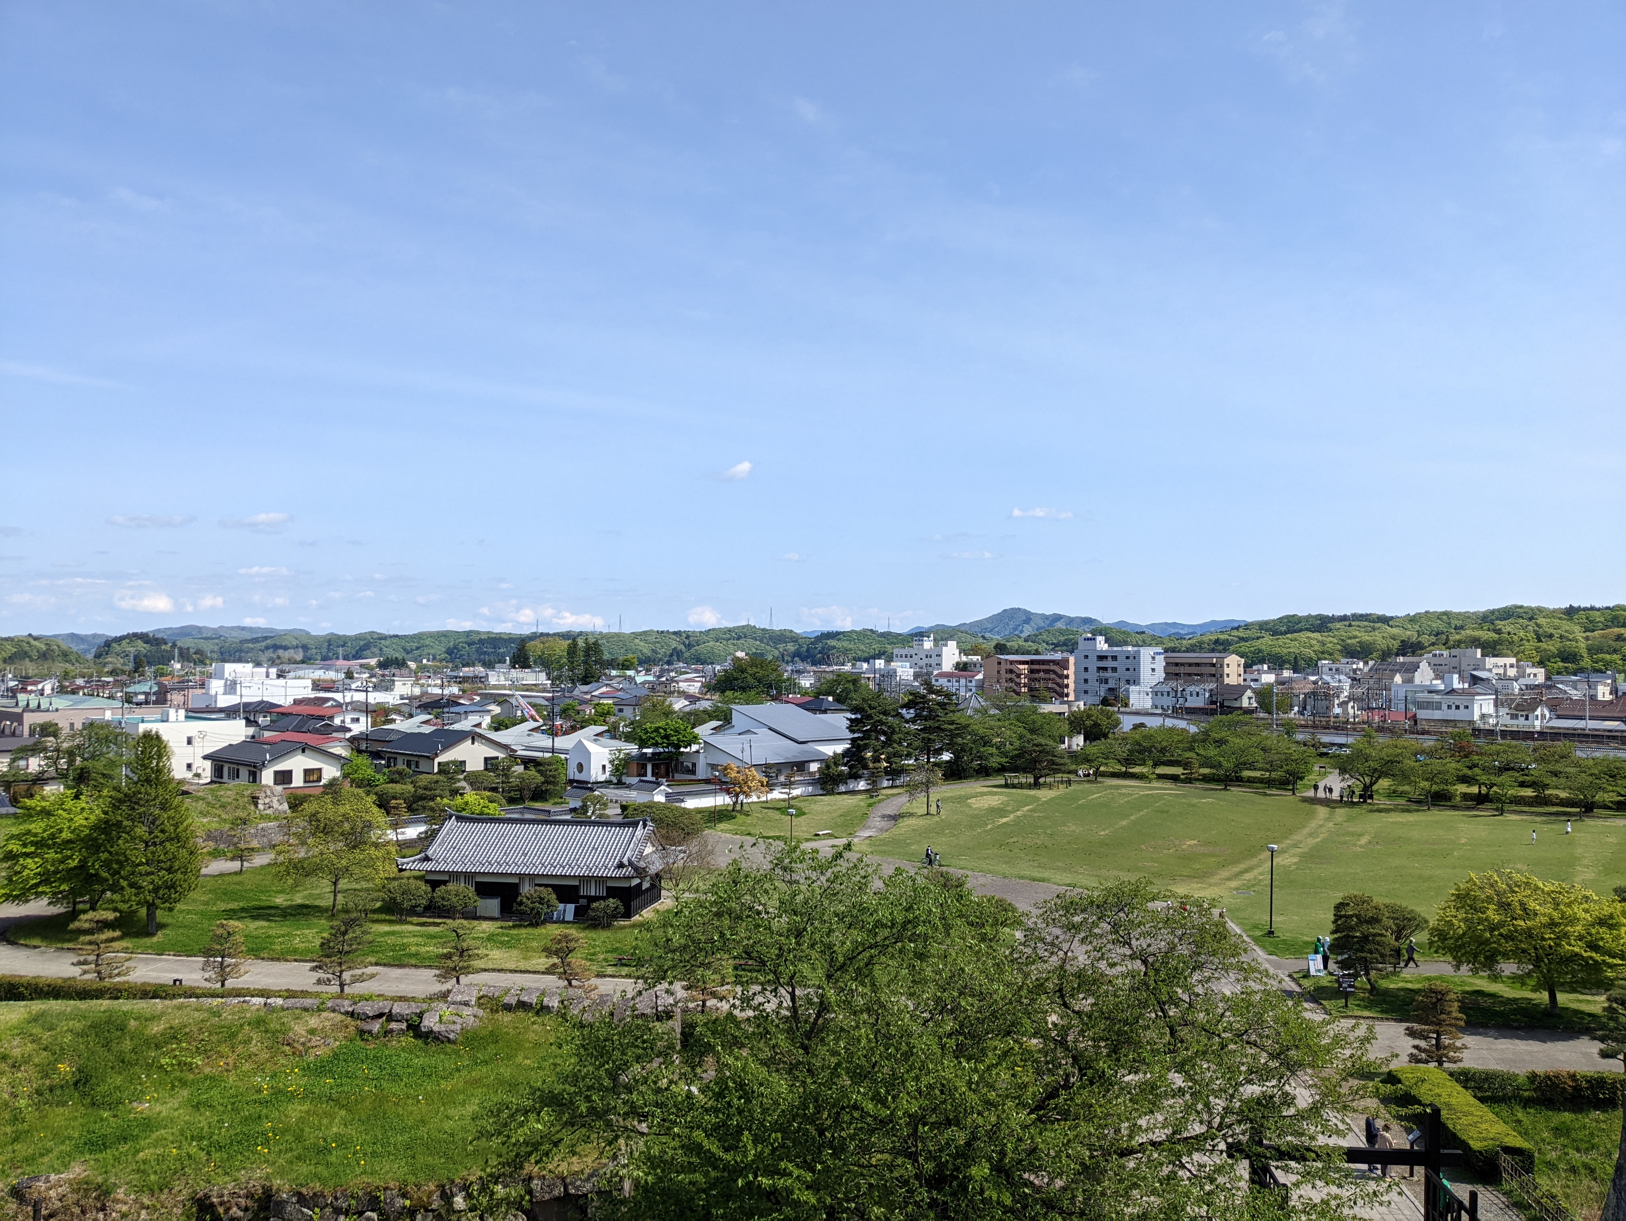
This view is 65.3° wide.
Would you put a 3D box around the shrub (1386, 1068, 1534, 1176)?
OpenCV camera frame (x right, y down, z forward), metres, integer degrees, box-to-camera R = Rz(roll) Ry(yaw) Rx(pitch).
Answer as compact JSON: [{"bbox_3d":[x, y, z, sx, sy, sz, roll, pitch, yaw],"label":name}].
[{"bbox_3d":[21.409,16.828,42.345,1.900,1.000,7.600,0,-2,6],"label":"shrub"}]

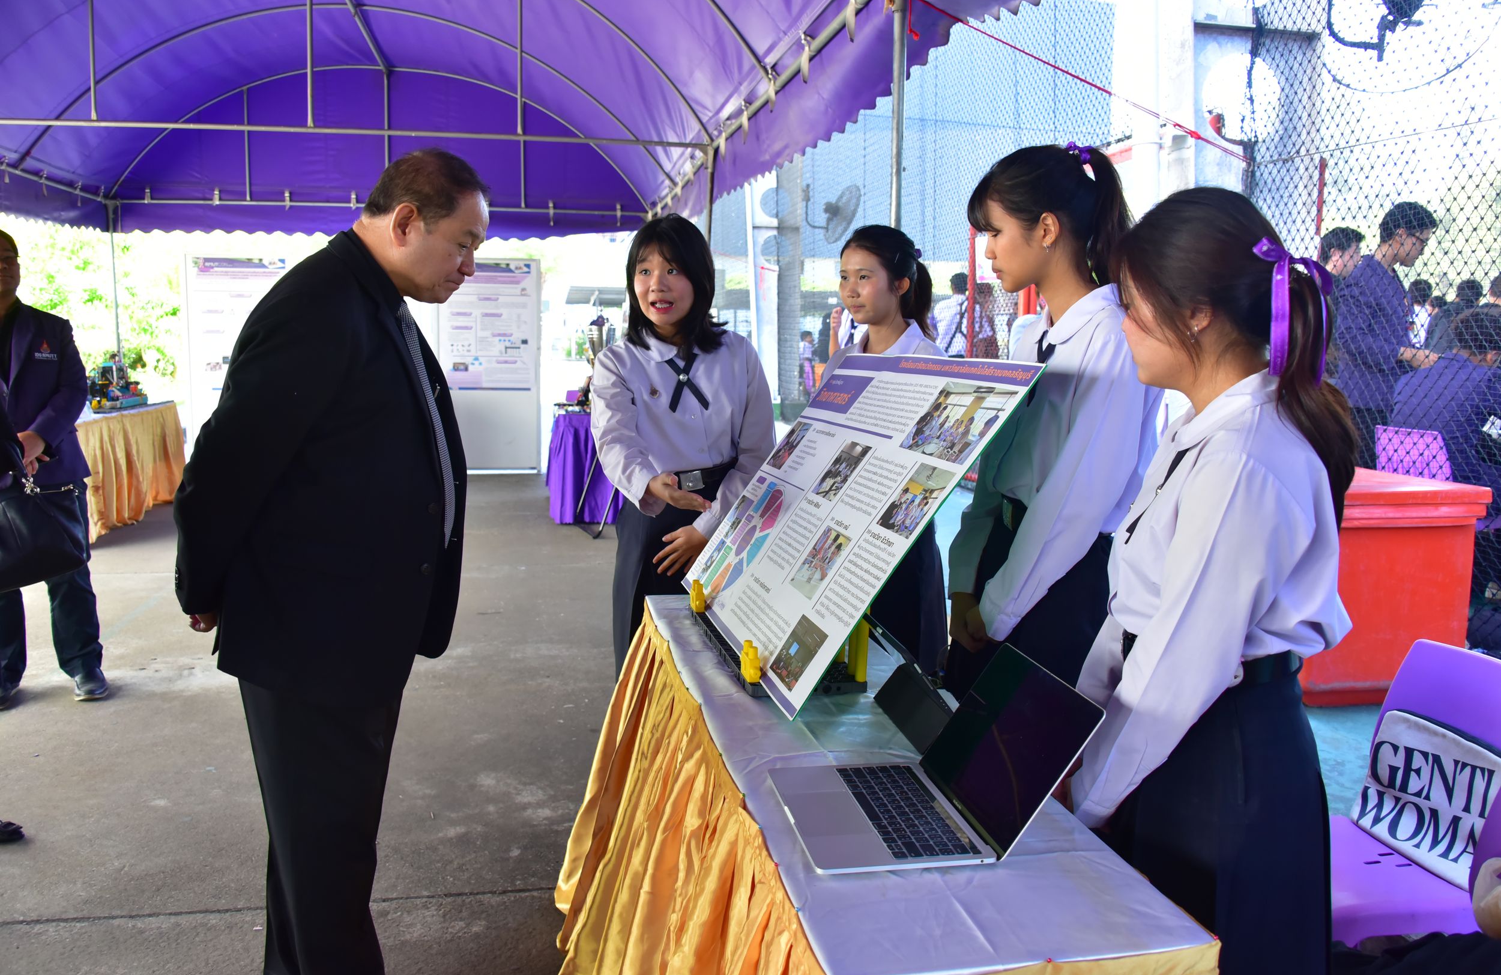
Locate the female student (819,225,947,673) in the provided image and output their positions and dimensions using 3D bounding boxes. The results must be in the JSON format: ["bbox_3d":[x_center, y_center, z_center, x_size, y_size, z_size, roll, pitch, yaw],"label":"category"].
[{"bbox_3d":[0.305,0.205,2.700,0.420,1.610,0.280,7,9,38],"label":"female student"}]

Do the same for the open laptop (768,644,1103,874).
[{"bbox_3d":[0.215,0.327,1.464,0.335,0.187,0.304,0,7,-9],"label":"open laptop"}]

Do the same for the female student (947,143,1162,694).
[{"bbox_3d":[0.475,0.293,1.880,0.320,1.650,0.420,-2,8,-20],"label":"female student"}]

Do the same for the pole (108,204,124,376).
[{"bbox_3d":[-5.957,-1.412,11.000,0.055,2.530,0.055,-1,7,-11],"label":"pole"}]

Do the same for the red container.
[{"bbox_3d":[2.340,0.355,4.870,0.820,0.810,1.020,-1,7,-11],"label":"red container"}]

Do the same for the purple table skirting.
[{"bbox_3d":[-1.320,-0.258,9.400,0.600,0.770,1.700,-1,7,-11],"label":"purple table skirting"}]

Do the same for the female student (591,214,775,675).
[{"bbox_3d":[-0.160,0.194,2.700,0.460,1.620,0.380,0,7,-3],"label":"female student"}]

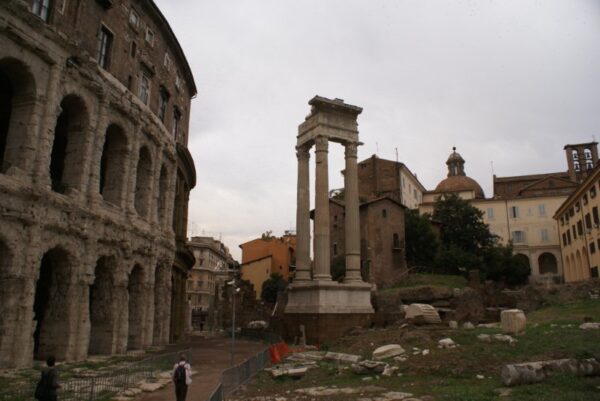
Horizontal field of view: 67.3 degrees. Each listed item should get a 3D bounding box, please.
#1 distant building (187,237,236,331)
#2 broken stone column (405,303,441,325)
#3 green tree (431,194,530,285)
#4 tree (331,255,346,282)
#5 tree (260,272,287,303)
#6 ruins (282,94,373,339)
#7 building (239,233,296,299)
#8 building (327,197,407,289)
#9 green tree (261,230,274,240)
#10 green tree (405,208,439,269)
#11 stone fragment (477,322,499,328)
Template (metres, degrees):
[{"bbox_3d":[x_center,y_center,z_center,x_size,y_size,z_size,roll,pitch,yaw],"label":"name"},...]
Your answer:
[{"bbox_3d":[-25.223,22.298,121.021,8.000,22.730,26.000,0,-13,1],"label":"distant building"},{"bbox_3d":[8.386,7.738,30.442,2.000,1.378,1.600,9,-15,-34],"label":"broken stone column"},{"bbox_3d":[24.358,5.385,60.578,12.000,11.884,9.500,-5,-14,21],"label":"green tree"},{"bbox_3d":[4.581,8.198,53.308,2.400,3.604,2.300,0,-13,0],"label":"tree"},{"bbox_3d":[-3.615,11.732,60.801,3.700,3.979,3.500,0,-13,0],"label":"tree"},{"bbox_3d":[2.838,1.934,46.104,6.500,23.600,6.500,8,-15,-29],"label":"ruins"},{"bbox_3d":[-4.752,12.774,82.444,9.800,12.237,9.000,-2,-13,10],"label":"building"},{"bbox_3d":[7.355,6.227,62.122,10.600,11.832,9.000,5,-14,-21],"label":"building"},{"bbox_3d":[-5.748,6.166,79.368,2.400,1.775,2.000,0,-13,0],"label":"green tree"},{"bbox_3d":[17.242,5.324,63.054,4.800,8.585,4.800,-3,-13,15],"label":"green tree"},{"bbox_3d":[10.681,7.089,25.485,1.400,0.301,0.700,-5,-14,21],"label":"stone fragment"}]

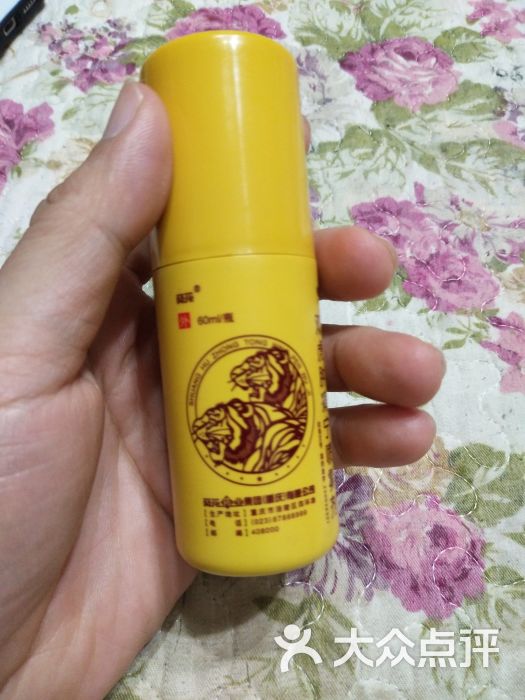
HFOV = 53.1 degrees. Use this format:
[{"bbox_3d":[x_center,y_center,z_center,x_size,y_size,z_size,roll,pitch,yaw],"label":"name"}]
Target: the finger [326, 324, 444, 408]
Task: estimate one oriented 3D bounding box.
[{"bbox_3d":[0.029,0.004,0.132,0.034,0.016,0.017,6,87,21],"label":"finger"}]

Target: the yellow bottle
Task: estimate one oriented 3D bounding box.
[{"bbox_3d":[-0.005,-0.009,0.122,0.038,0.038,0.110,-5,91,-10],"label":"yellow bottle"}]

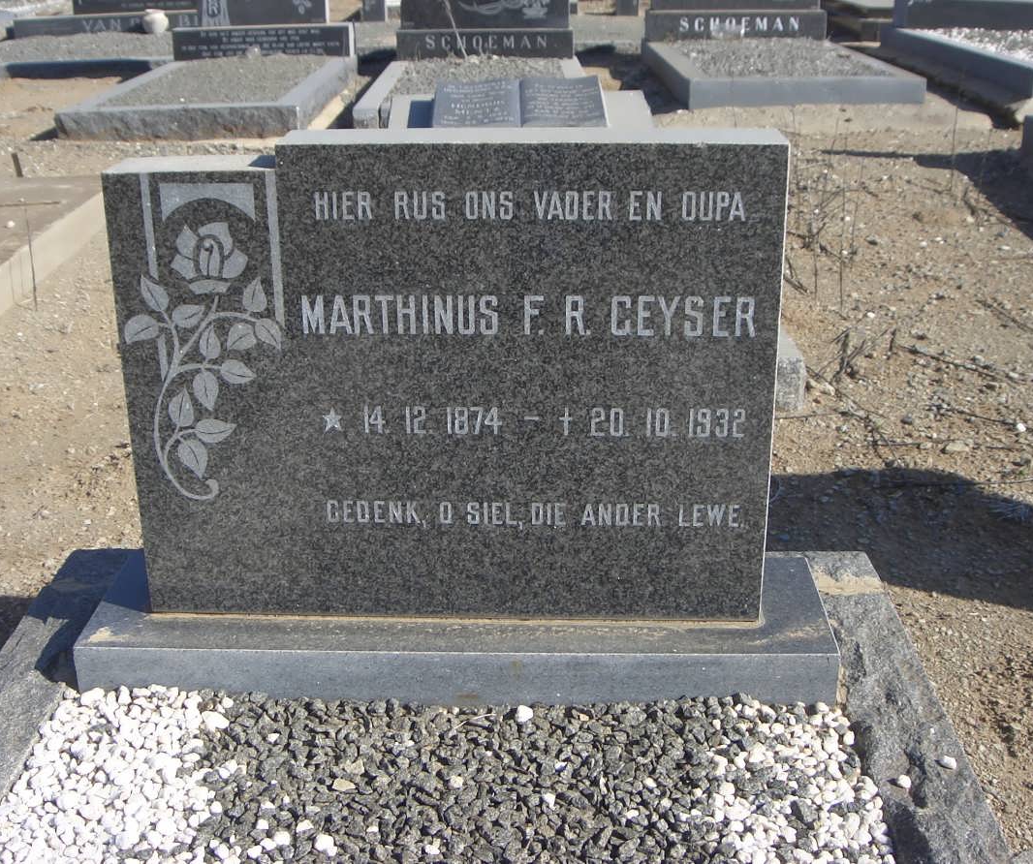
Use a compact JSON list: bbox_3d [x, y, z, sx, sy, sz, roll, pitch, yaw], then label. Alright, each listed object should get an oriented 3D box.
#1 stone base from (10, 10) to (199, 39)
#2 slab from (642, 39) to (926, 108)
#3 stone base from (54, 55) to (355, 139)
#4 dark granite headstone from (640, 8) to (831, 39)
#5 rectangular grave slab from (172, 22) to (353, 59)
[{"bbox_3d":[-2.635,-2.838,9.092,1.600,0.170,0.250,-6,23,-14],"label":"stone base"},{"bbox_3d":[1.429,-2.082,7.487,1.170,0.140,2.150,-1,22,-1],"label":"slab"},{"bbox_3d":[-1.439,-1.732,6.629,1.000,0.120,2.200,0,22,0],"label":"stone base"},{"bbox_3d":[1.396,-2.618,8.370,1.150,0.190,0.250,-1,22,-1],"label":"dark granite headstone"},{"bbox_3d":[-1.452,-2.260,7.559,1.000,0.190,0.240,-1,22,-3],"label":"rectangular grave slab"}]

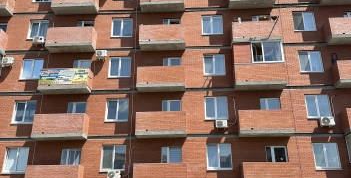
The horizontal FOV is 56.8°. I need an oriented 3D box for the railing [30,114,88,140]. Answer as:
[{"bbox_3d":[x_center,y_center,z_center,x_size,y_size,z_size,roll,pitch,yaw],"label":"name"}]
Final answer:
[{"bbox_3d":[-6.793,2.257,19.185,2.997,1.372,0.816,-1,-20,3],"label":"railing"}]

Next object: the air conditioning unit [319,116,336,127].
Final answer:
[{"bbox_3d":[8.855,1.871,18.824,0.760,0.523,0.276,-1,-20,3],"label":"air conditioning unit"}]

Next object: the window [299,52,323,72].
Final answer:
[{"bbox_3d":[8.436,-1.703,20.233,1.390,1.453,0.140,-1,-20,3],"label":"window"}]

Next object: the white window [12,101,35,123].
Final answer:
[{"bbox_3d":[-9.381,1.467,20.322,1.375,1.413,0.150,-1,-20,3],"label":"white window"}]

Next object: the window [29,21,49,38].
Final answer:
[{"bbox_3d":[-9.066,-3.893,21.570,1.289,1.410,0.160,-1,-20,3],"label":"window"}]

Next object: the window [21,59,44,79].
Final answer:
[{"bbox_3d":[-9.358,-1.290,21.109,1.376,1.429,0.150,-1,-20,3],"label":"window"}]

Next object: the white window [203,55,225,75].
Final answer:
[{"bbox_3d":[2.469,-1.552,20.548,1.376,1.429,0.150,-1,-20,3],"label":"white window"}]

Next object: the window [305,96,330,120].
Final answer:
[{"bbox_3d":[8.447,1.035,19.217,1.390,1.453,0.140,-1,-20,3],"label":"window"}]

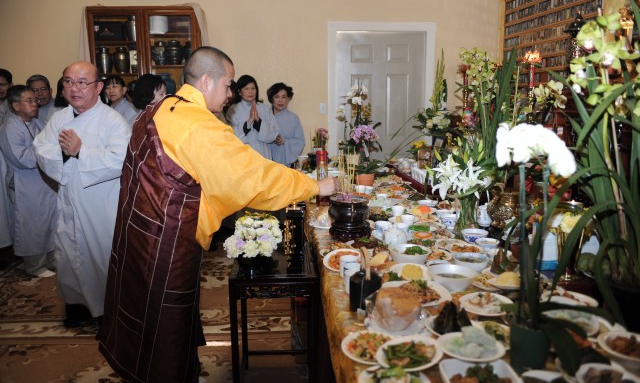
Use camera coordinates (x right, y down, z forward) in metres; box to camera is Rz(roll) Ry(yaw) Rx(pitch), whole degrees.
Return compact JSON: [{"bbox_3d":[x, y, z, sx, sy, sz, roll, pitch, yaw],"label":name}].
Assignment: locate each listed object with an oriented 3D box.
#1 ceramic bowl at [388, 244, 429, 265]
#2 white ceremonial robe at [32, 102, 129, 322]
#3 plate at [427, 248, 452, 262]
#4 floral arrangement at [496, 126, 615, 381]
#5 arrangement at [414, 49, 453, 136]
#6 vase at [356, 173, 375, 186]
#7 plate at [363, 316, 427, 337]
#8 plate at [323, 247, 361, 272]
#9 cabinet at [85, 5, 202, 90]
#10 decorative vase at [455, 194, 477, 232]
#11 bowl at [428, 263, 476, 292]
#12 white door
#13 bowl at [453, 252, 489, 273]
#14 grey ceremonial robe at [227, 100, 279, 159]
[{"bbox_3d":[0.354,0.249,1.964,0.162,0.060,0.162,-1,11,0],"label":"ceramic bowl"},{"bbox_3d":[-1.387,0.129,2.971,0.550,1.303,0.420,-2,11,-7],"label":"white ceremonial robe"},{"bbox_3d":[0.469,0.254,1.993,0.140,0.030,0.140,-1,11,0],"label":"plate"},{"bbox_3d":[0.535,0.131,1.145,0.260,0.590,0.220,-2,11,-5],"label":"floral arrangement"},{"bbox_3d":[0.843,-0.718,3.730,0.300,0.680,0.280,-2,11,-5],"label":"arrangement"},{"bbox_3d":[0.340,-0.084,3.633,0.128,0.100,0.128,-2,11,-5],"label":"vase"},{"bbox_3d":[0.216,0.388,1.422,0.172,0.022,0.172,0,11,0],"label":"plate"},{"bbox_3d":[0.092,0.272,1.983,0.163,0.030,0.163,-1,11,-3],"label":"plate"},{"bbox_3d":[-1.595,-0.619,4.875,1.020,2.210,0.400,-1,11,-3],"label":"cabinet"},{"bbox_3d":[0.704,0.098,2.367,0.120,0.220,0.120,-1,11,-3],"label":"decorative vase"},{"bbox_3d":[0.463,0.305,1.735,0.168,0.062,0.168,0,11,0],"label":"bowl"},{"bbox_3d":[0.640,-0.663,5.212,1.080,2.133,0.090,-1,11,-3],"label":"white door"},{"bbox_3d":[0.575,0.273,1.907,0.133,0.056,0.133,0,11,0],"label":"bowl"},{"bbox_3d":[-0.582,-0.167,4.426,0.480,1.282,0.360,-2,11,-9],"label":"grey ceremonial robe"}]

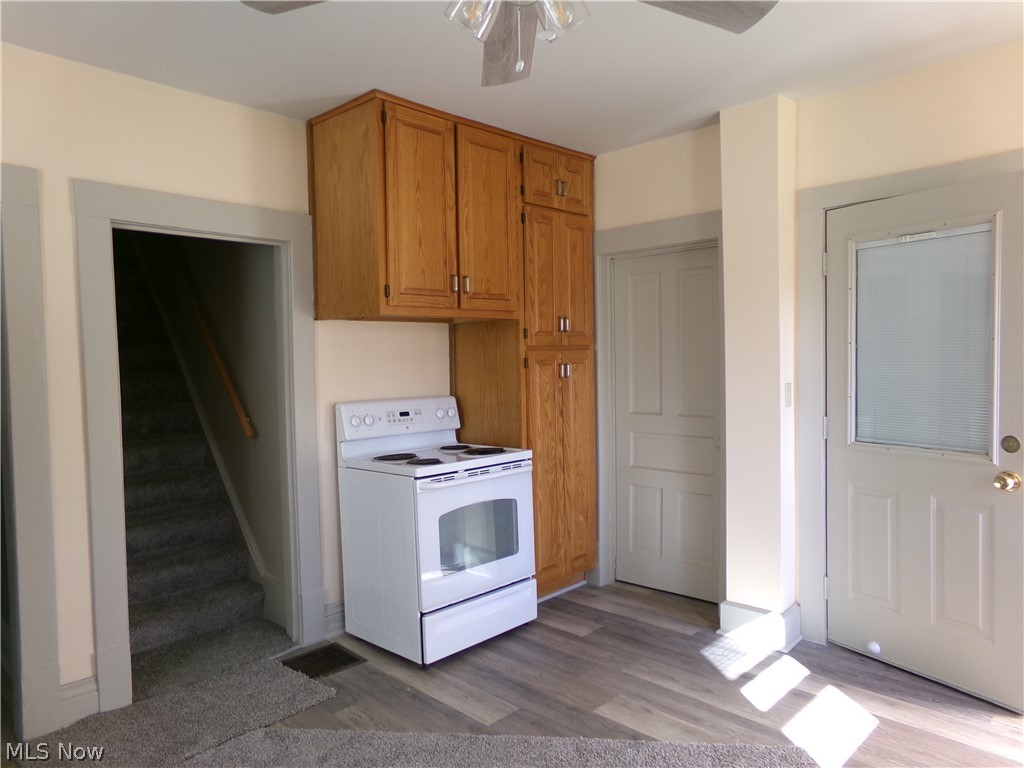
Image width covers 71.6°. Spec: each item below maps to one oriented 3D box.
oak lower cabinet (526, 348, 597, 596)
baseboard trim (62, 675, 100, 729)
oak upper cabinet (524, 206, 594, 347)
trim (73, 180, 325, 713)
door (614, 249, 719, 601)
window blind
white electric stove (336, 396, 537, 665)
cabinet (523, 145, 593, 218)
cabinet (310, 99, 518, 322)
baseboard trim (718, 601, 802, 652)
[{"bbox_3d":[0.092,0.491,4.238,0.570,1.402,0.651,1,3,44],"label":"oak lower cabinet"},{"bbox_3d":[-1.703,1.244,2.793,0.018,0.154,0.127,1,3,44],"label":"baseboard trim"},{"bbox_3d":[0.069,-0.596,4.191,0.570,0.775,0.658,1,3,44],"label":"oak upper cabinet"},{"bbox_3d":[-1.367,0.240,3.208,0.140,2.113,1.027,1,3,44],"label":"trim"},{"bbox_3d":[0.890,0.229,4.091,0.689,1.953,0.040,1,3,42],"label":"door"},{"bbox_3d":[1.694,-0.172,2.949,0.025,0.883,0.541,-3,3,-32],"label":"window blind"},{"bbox_3d":[-0.350,0.676,3.610,0.649,1.170,0.771,1,3,43],"label":"white electric stove"},{"bbox_3d":[0.058,-1.144,4.169,0.570,0.322,0.658,1,3,44],"label":"cabinet"},{"bbox_3d":[-0.475,-0.817,3.625,0.570,0.974,0.878,1,3,44],"label":"cabinet"},{"bbox_3d":[1.213,1.153,3.468,0.328,0.169,0.203,1,3,44],"label":"baseboard trim"}]

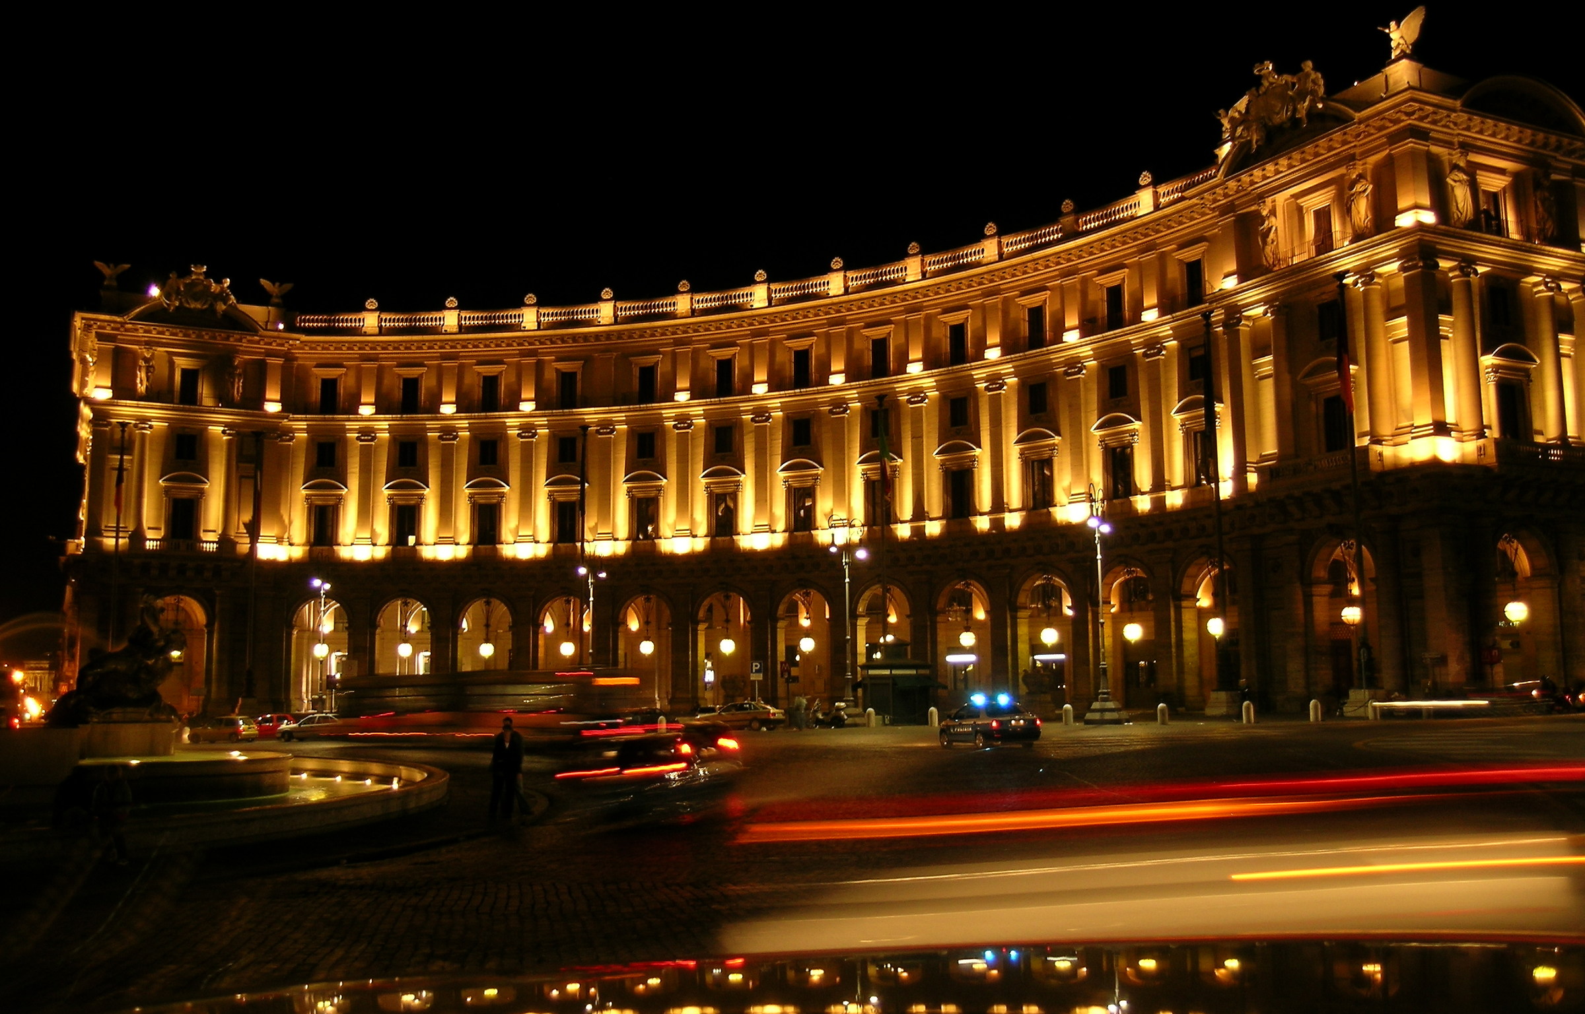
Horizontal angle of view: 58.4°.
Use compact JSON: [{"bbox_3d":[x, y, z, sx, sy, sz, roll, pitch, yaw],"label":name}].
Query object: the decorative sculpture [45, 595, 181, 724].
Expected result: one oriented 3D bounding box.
[{"bbox_3d":[-12.418,2.829,26.047,2.150,2.360,1.400,-2,-7,7],"label":"decorative sculpture"}]

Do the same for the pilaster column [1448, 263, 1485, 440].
[{"bbox_3d":[30.895,-7.122,64.785,1.000,8.400,0.950,2,-8,-23],"label":"pilaster column"}]

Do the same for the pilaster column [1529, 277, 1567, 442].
[{"bbox_3d":[38.920,-7.631,73.200,1.250,8.548,1.150,3,-8,-27],"label":"pilaster column"}]

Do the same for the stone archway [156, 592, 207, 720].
[{"bbox_3d":[-43.582,10.550,100.653,4.150,8.680,1.300,3,-8,-27],"label":"stone archway"}]

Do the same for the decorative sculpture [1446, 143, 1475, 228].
[{"bbox_3d":[29.617,-14.270,63.184,1.100,3.895,0.850,3,-8,-26],"label":"decorative sculpture"}]

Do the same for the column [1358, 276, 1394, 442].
[{"bbox_3d":[27.339,-6.997,66.358,0.950,8.310,1.000,3,-8,-29],"label":"column"}]

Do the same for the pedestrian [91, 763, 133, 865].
[{"bbox_3d":[-8.831,3.993,18.421,0.460,1.340,0.440,4,-9,-35],"label":"pedestrian"}]

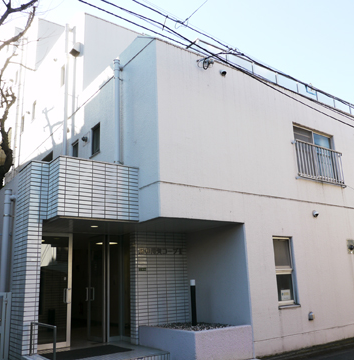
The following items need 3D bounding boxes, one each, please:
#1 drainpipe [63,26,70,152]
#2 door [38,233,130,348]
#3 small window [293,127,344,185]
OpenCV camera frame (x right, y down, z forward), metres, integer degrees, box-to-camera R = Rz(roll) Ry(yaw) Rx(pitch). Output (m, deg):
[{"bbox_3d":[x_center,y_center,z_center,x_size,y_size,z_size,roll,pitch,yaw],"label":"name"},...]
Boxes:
[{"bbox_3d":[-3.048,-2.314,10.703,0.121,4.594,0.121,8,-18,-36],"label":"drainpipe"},{"bbox_3d":[-1.933,2.171,7.798,1.979,2.200,0.184,8,-18,-36],"label":"door"},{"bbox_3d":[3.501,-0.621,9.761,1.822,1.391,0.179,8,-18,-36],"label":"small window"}]

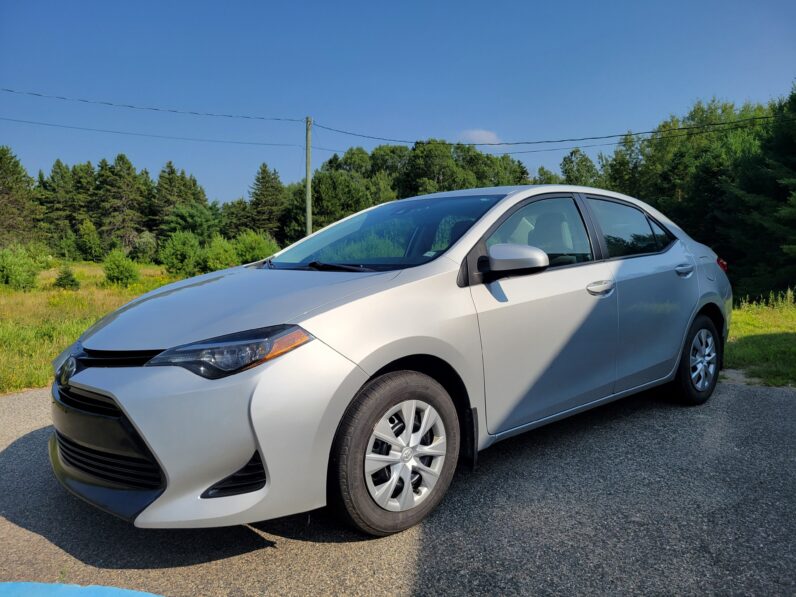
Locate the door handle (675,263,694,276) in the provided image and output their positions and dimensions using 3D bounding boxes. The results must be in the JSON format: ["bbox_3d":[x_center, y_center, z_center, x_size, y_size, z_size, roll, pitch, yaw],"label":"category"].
[{"bbox_3d":[1.835,-0.181,3.834,0.230,0.065,0.060,-5,5,-41],"label":"door handle"}]

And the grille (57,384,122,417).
[{"bbox_3d":[-1.230,0.356,2.321,0.110,0.095,0.760,-5,5,-41],"label":"grille"}]

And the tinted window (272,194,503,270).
[{"bbox_3d":[-0.058,-0.406,3.198,0.887,0.120,1.360,-35,26,-33],"label":"tinted window"}]

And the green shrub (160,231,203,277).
[{"bbox_3d":[-7.968,-1.664,21.927,1.550,1.650,1.470,0,5,0],"label":"green shrub"}]

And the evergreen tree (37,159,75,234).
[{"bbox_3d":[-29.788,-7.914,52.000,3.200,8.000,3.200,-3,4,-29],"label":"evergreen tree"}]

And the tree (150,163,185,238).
[{"bbox_3d":[-17.934,-6.782,46.165,2.640,7.620,2.510,0,5,0],"label":"tree"}]

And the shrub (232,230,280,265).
[{"bbox_3d":[-5.937,-2.070,25.000,1.950,1.600,1.800,-1,6,-13],"label":"shrub"}]

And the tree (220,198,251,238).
[{"bbox_3d":[-11.419,-4.782,41.807,2.110,4.370,2.000,0,5,0],"label":"tree"}]

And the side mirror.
[{"bbox_3d":[0.497,-0.164,2.477,0.150,0.150,0.235,-5,8,-41],"label":"side mirror"}]

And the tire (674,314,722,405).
[{"bbox_3d":[2.011,0.412,4.136,0.634,0.634,0.210,-5,5,-41],"label":"tire"}]

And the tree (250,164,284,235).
[{"bbox_3d":[-9.244,-6.012,41.699,2.530,6.840,2.400,0,5,0],"label":"tree"}]

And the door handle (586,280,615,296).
[{"bbox_3d":[1.030,-0.050,3.025,0.235,0.055,0.050,-5,8,-41],"label":"door handle"}]

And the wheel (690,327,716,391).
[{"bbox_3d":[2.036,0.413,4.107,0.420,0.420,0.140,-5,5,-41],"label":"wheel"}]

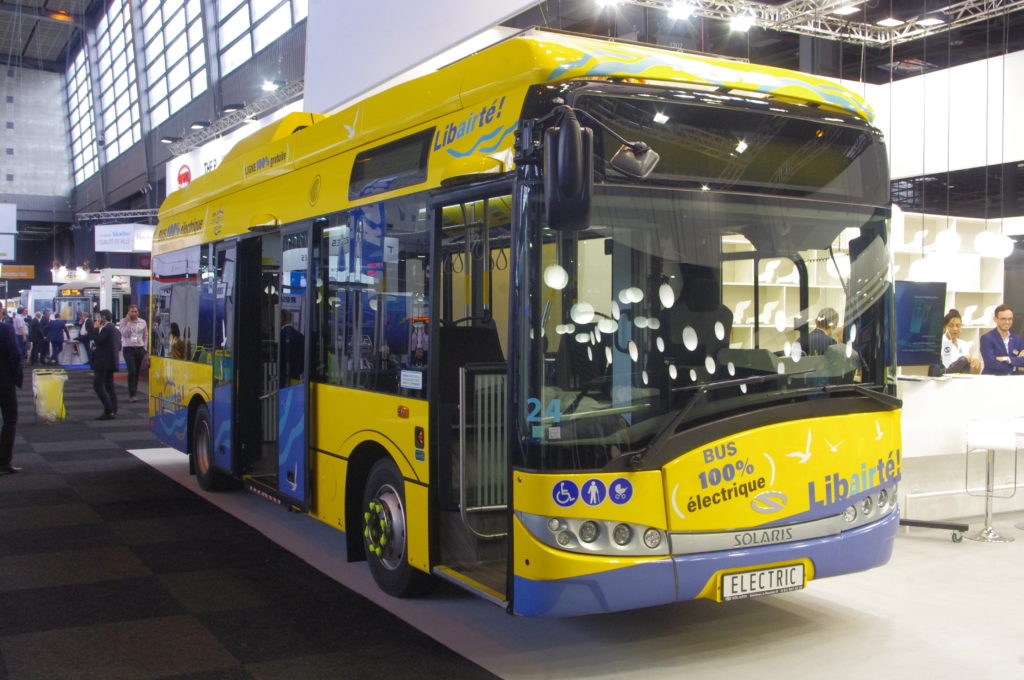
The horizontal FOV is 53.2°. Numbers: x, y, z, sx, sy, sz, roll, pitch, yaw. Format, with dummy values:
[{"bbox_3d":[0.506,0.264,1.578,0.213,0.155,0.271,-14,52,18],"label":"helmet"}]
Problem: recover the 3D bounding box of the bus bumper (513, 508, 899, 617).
[{"bbox_3d":[1.147,1.079,5.196,2.400,0.460,0.420,2,0,-30],"label":"bus bumper"}]

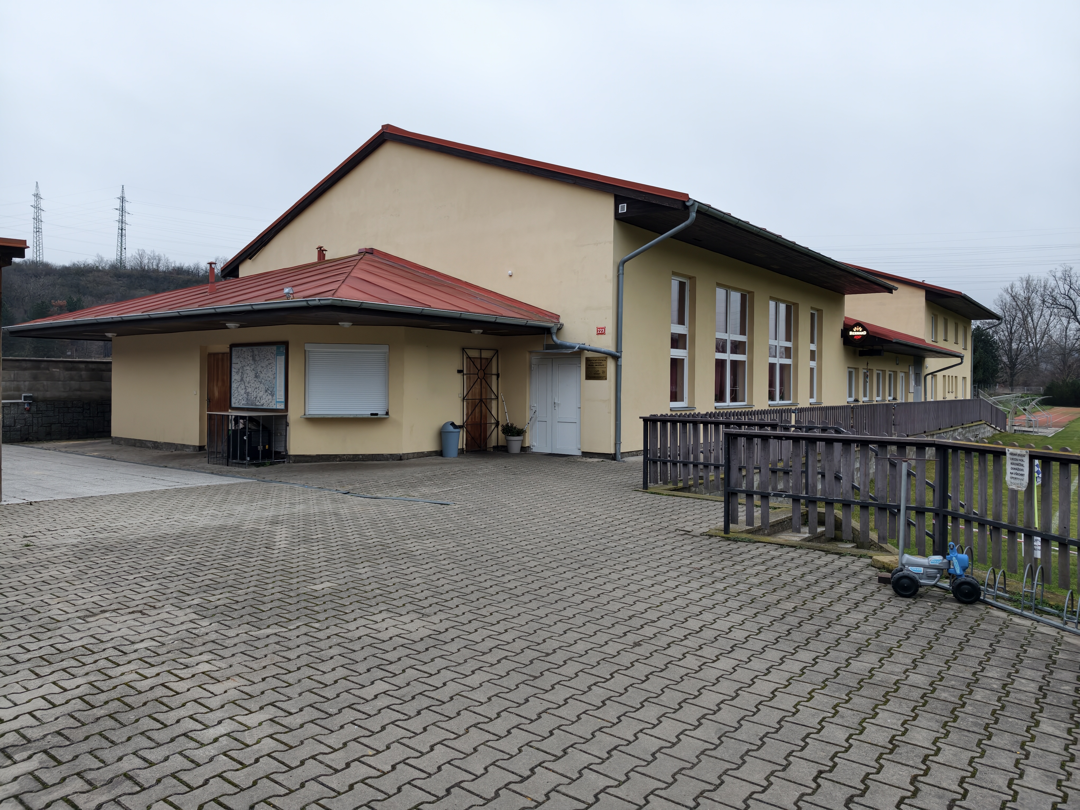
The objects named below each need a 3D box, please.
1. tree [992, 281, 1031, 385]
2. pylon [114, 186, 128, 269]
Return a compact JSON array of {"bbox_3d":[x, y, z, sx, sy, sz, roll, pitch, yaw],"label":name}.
[{"bbox_3d":[85.259,-12.321,135.000,7.000,19.600,7.000,1,2,32],"label":"tree"},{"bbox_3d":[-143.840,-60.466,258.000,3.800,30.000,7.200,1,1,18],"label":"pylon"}]

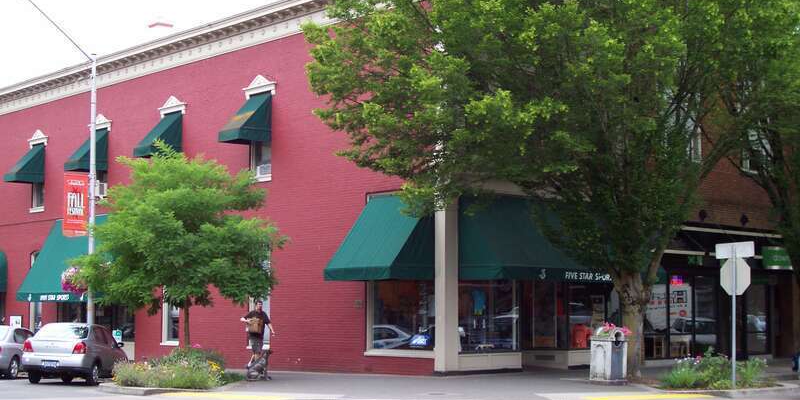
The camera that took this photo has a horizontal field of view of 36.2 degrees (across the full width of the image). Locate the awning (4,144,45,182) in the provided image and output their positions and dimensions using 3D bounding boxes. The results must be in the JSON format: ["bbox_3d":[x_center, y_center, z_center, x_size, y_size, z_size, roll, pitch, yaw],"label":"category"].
[{"bbox_3d":[-13.497,-1.296,44.013,1.037,1.511,0.977,5,-7,-42],"label":"awning"}]

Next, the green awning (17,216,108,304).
[{"bbox_3d":[-10.498,1.870,39.716,1.380,2.820,5.600,5,-8,-42],"label":"green awning"}]

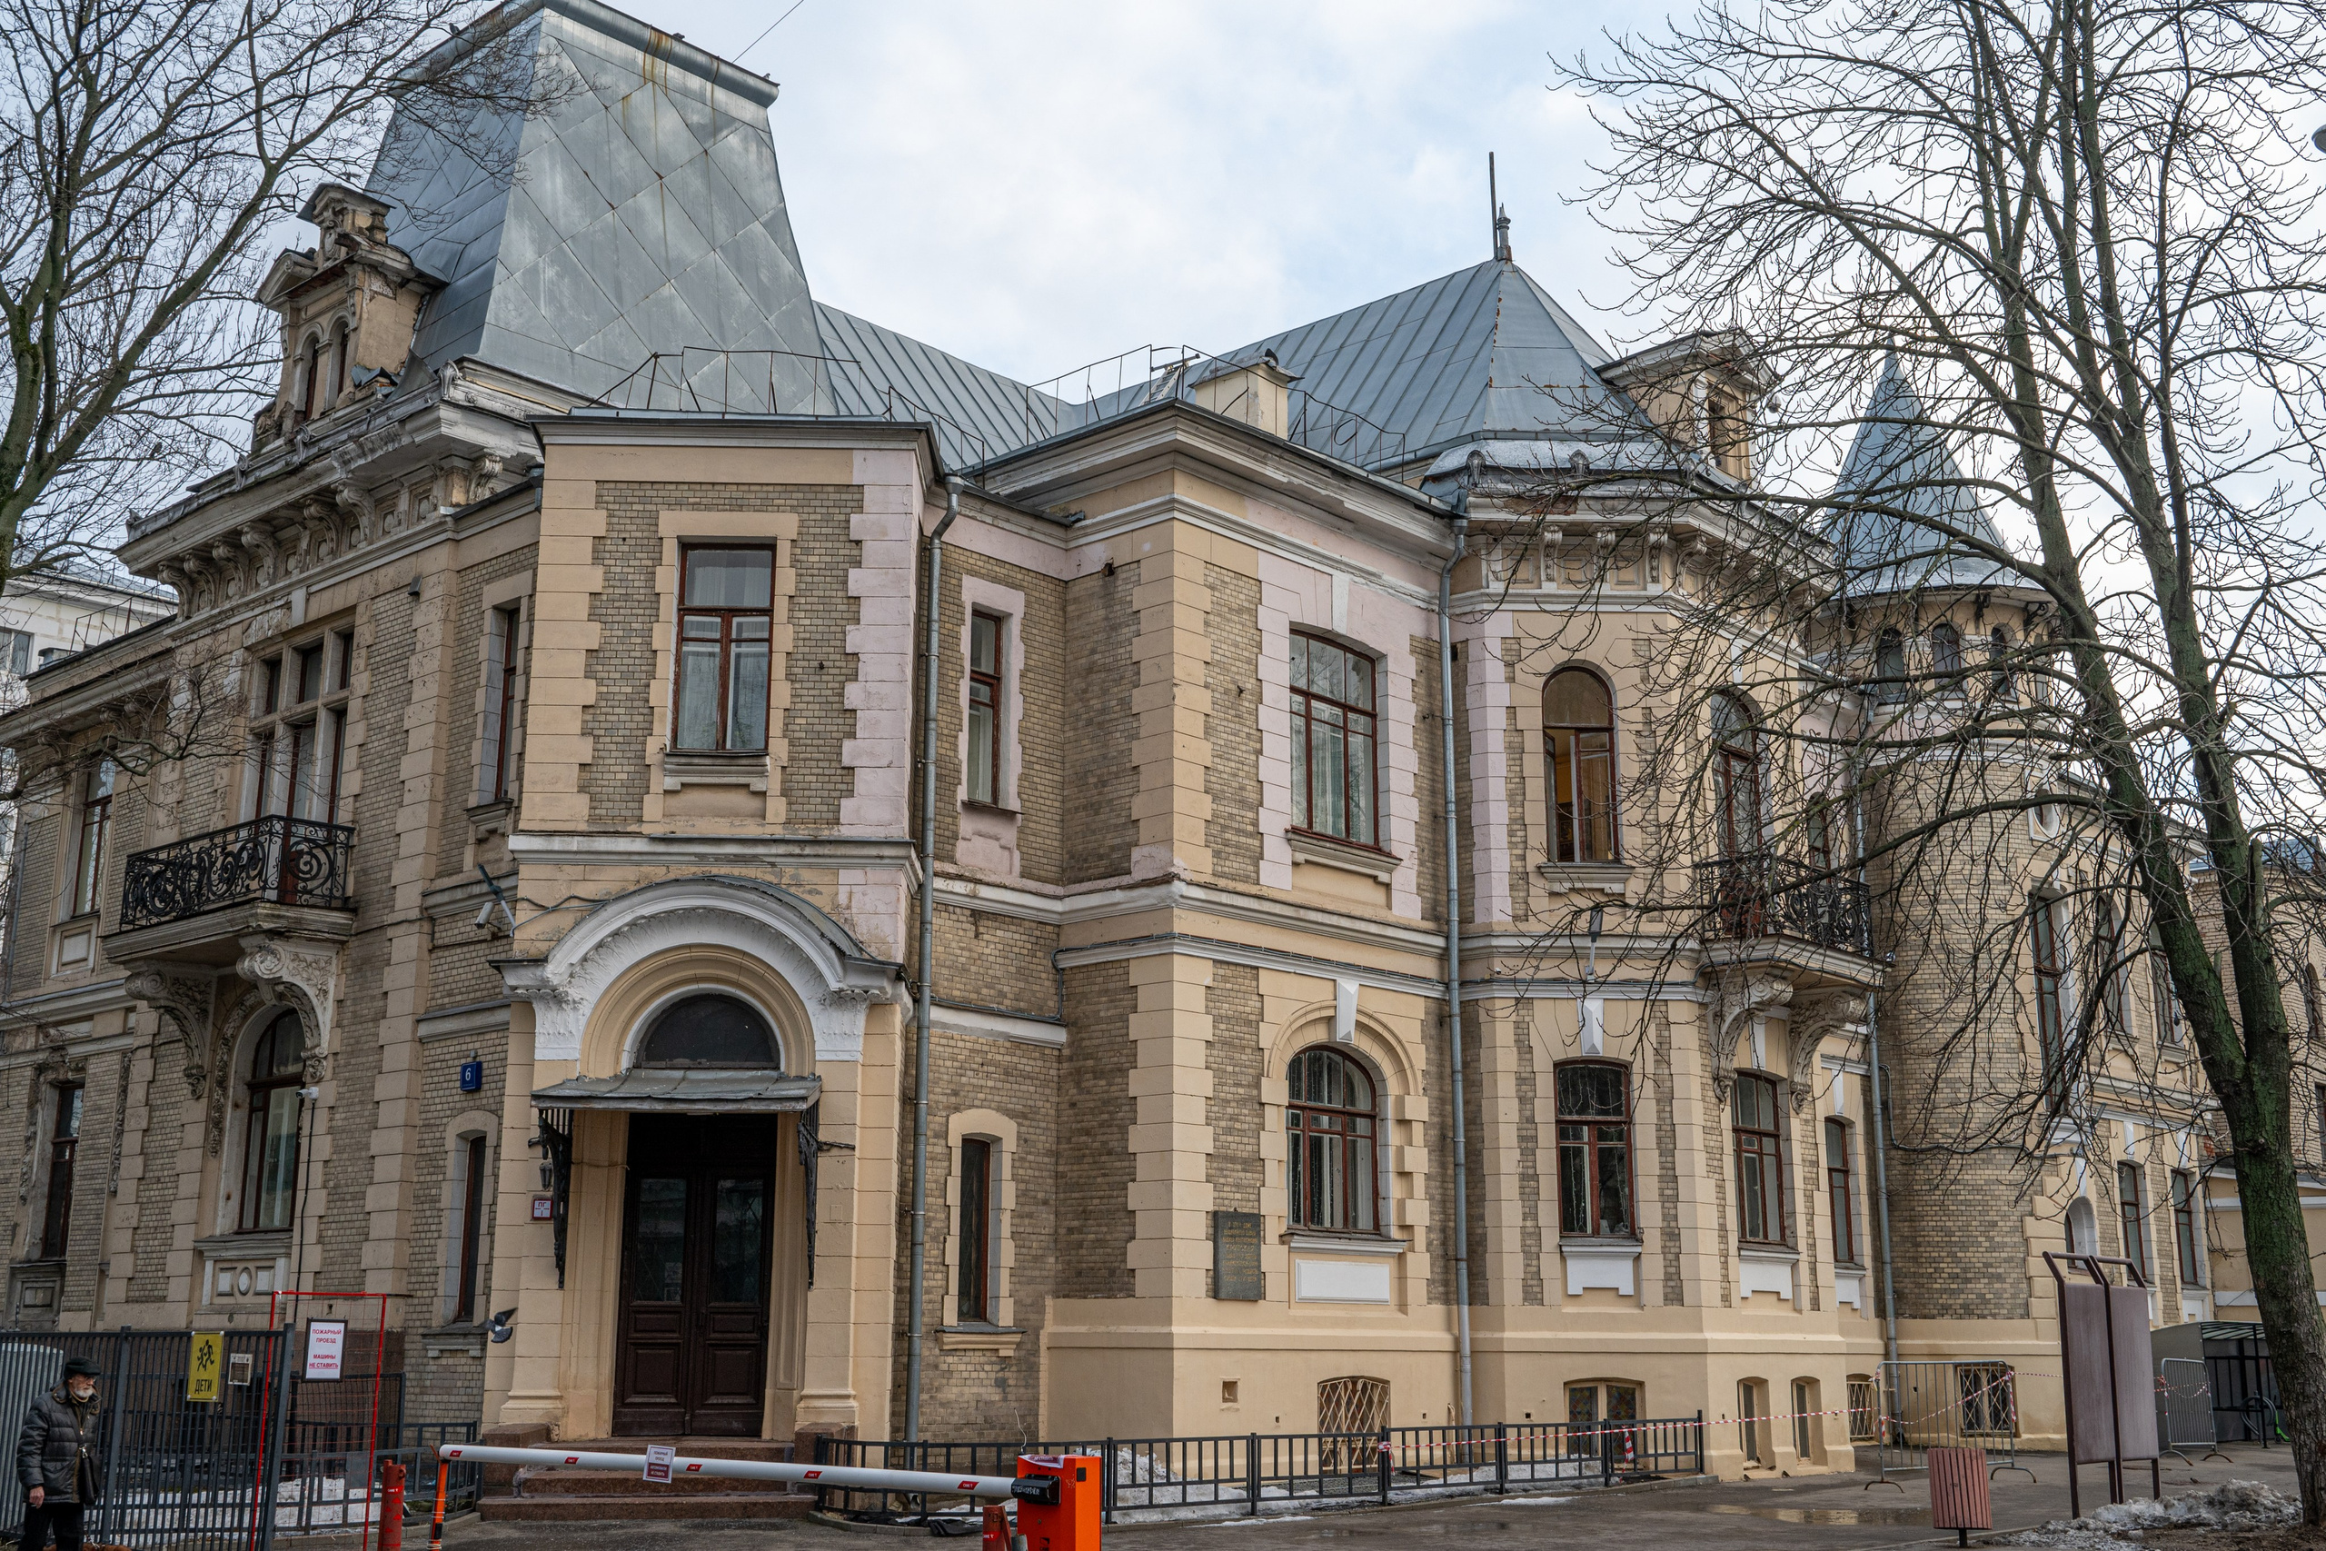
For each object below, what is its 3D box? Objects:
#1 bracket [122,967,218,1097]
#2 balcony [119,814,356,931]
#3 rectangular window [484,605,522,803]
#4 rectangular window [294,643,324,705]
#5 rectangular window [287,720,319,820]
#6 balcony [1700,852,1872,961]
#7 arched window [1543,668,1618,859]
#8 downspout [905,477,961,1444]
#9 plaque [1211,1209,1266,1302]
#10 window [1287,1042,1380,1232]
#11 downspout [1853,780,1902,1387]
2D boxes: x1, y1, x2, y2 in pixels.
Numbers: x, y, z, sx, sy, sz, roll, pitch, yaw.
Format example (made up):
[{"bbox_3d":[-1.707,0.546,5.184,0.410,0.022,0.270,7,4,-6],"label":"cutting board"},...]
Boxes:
[{"bbox_3d":[-12.514,3.195,28.349,0.440,1.580,0.950,-12,-18,40],"label":"bracket"},{"bbox_3d":[-11.363,1.320,27.692,3.690,1.040,1.060,-12,-18,40],"label":"balcony"},{"bbox_3d":[-7.284,-0.825,25.242,0.560,2.300,0.200,-12,-19,39],"label":"rectangular window"},{"bbox_3d":[-10.719,-1.267,28.611,0.760,0.860,0.200,-12,-19,39],"label":"rectangular window"},{"bbox_3d":[-10.714,0.216,28.474,0.940,1.800,0.200,-12,-18,40],"label":"rectangular window"},{"bbox_3d":[8.097,1.770,29.258,1.030,1.000,2.650,-13,-19,42],"label":"balcony"},{"bbox_3d":[5.419,-0.140,29.201,1.000,2.620,0.200,1,-14,-1],"label":"arched window"},{"bbox_3d":[-2.476,1.901,24.344,0.400,10.835,0.210,-13,-20,43],"label":"downspout"},{"bbox_3d":[0.813,5.216,24.504,0.080,0.909,0.689,-13,-20,43],"label":"plaque"},{"bbox_3d":[2.014,4.283,26.791,1.700,2.170,0.200,14,-19,-43],"label":"window"},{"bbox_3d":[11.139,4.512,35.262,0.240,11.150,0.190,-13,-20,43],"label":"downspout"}]

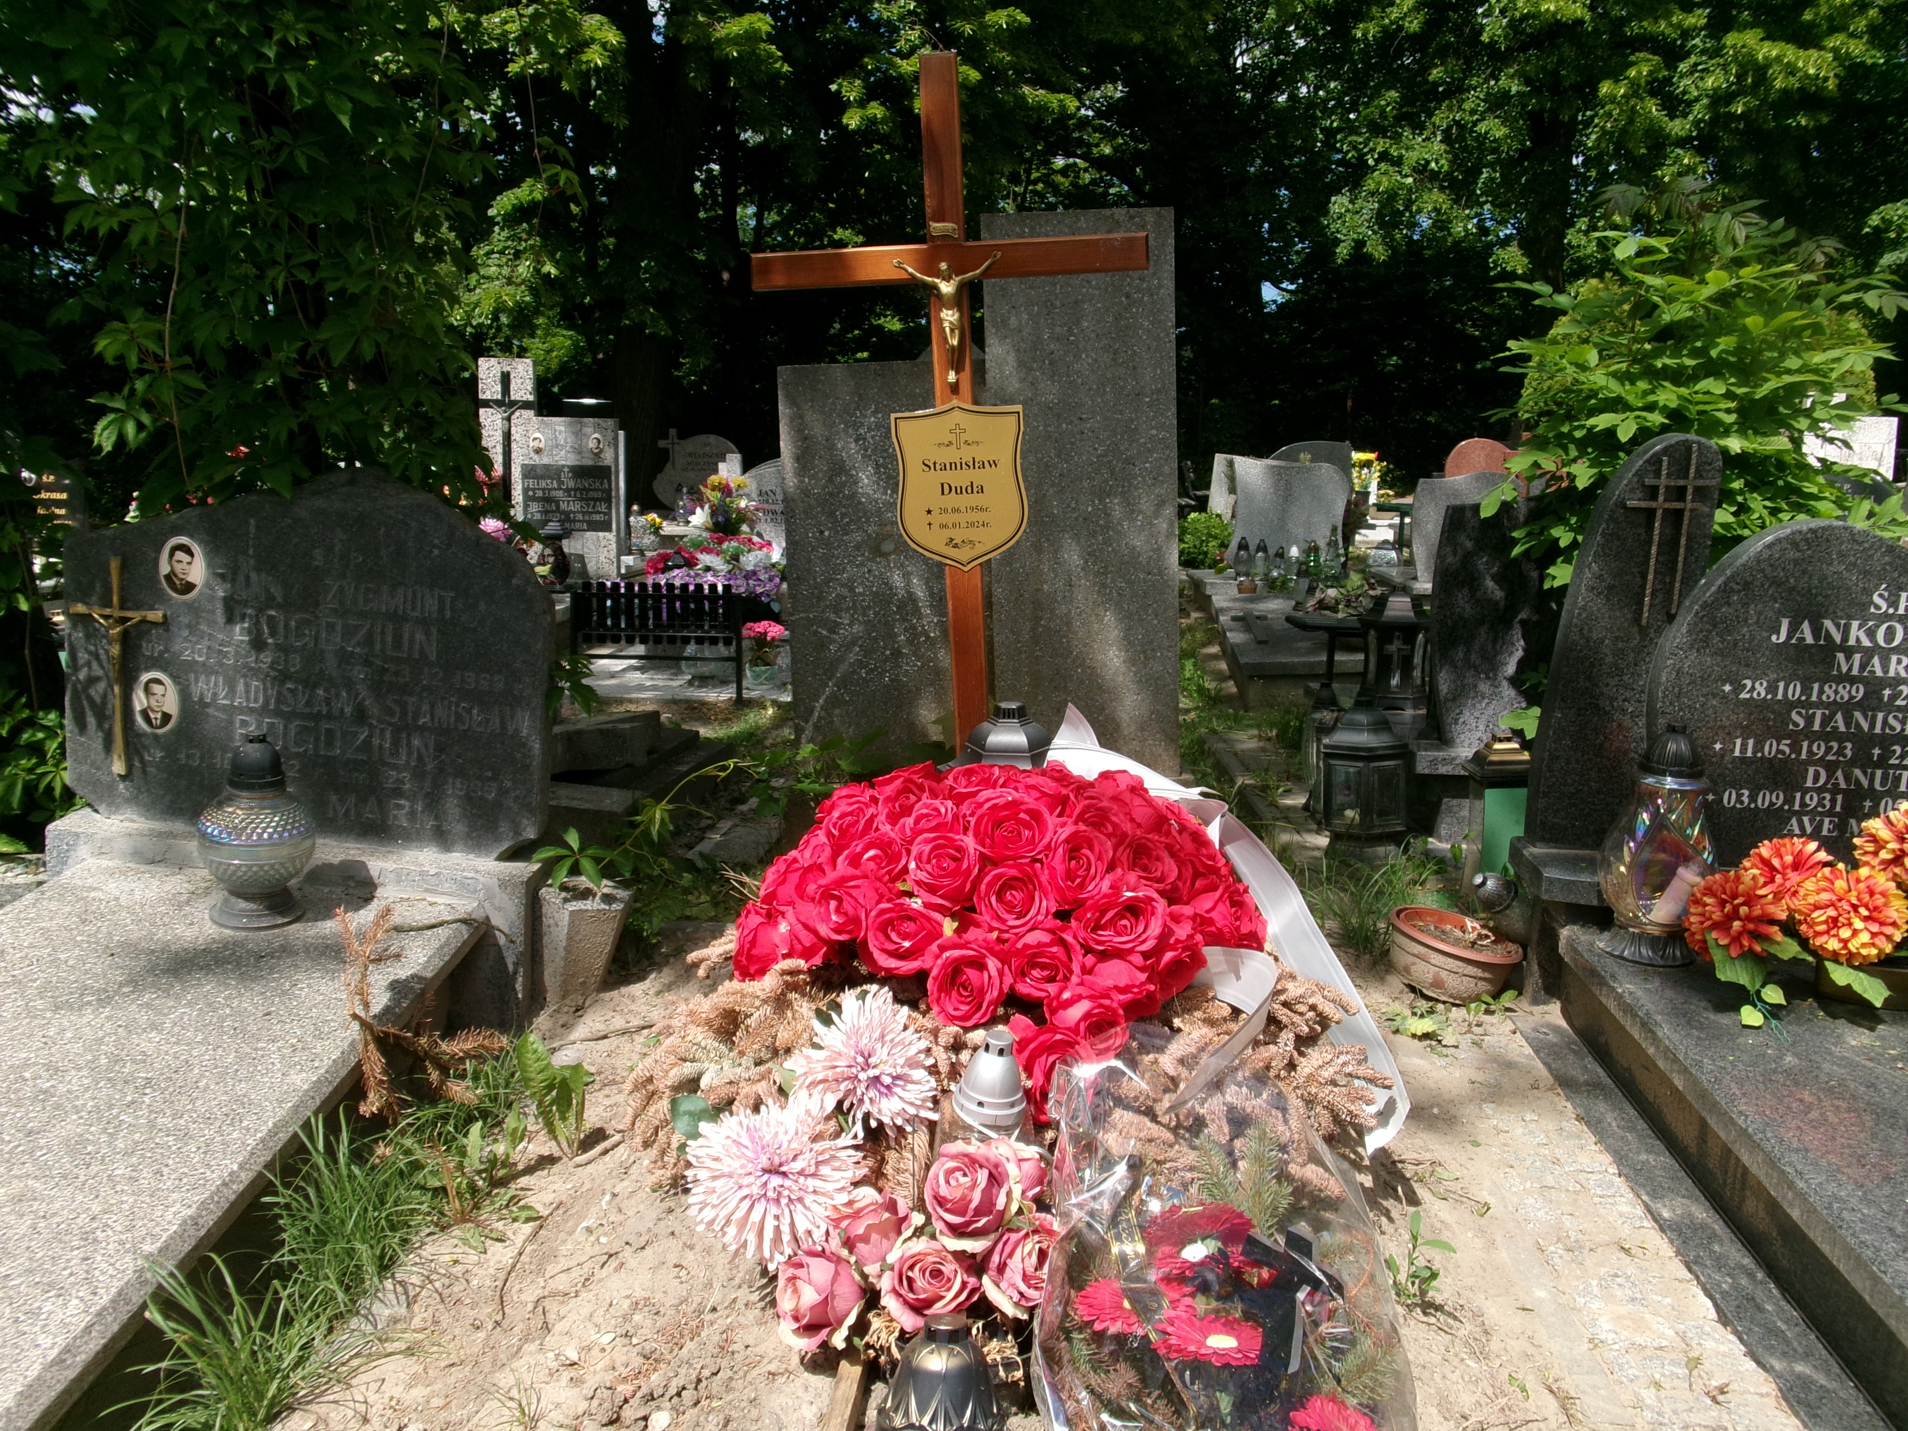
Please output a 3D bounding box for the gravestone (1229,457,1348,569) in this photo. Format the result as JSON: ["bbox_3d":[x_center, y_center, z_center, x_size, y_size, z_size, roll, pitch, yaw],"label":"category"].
[{"bbox_3d":[1.633,-0.967,7.500,0.580,0.560,0.110,1,13,3],"label":"gravestone"}]

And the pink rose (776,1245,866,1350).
[{"bbox_3d":[-0.142,0.617,1.640,0.090,0.100,0.090,11,-20,38],"label":"pink rose"}]

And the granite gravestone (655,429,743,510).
[{"bbox_3d":[-1.699,-1.601,10.200,0.570,0.560,0.110,0,13,0],"label":"granite gravestone"}]

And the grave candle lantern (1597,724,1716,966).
[{"bbox_3d":[1.168,0.205,2.553,0.192,0.380,0.192,1,13,0],"label":"grave candle lantern"}]

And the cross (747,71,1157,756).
[{"bbox_3d":[0.010,-0.369,2.635,0.660,1.420,0.055,-3,13,1],"label":"cross"}]

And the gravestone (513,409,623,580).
[{"bbox_3d":[-1.851,-1.047,7.400,0.510,0.800,0.130,0,13,-2],"label":"gravestone"}]

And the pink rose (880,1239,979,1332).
[{"bbox_3d":[-0.024,0.602,1.630,0.105,0.095,0.080,0,-27,0],"label":"pink rose"}]

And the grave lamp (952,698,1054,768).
[{"bbox_3d":[0.087,0.163,2.462,0.215,0.380,0.215,0,13,0],"label":"grave lamp"}]

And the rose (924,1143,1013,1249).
[{"bbox_3d":[0.015,0.526,1.690,0.095,0.105,0.080,2,-27,6],"label":"rose"}]

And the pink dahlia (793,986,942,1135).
[{"bbox_3d":[-0.108,0.414,1.850,0.168,0.168,0.080,-1,-13,-5],"label":"pink dahlia"}]

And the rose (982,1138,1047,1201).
[{"bbox_3d":[0.065,0.515,1.740,0.080,0.080,0.070,-7,-27,-27],"label":"rose"}]

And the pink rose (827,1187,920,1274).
[{"bbox_3d":[-0.090,0.572,1.710,0.090,0.080,0.090,9,57,32],"label":"pink rose"}]

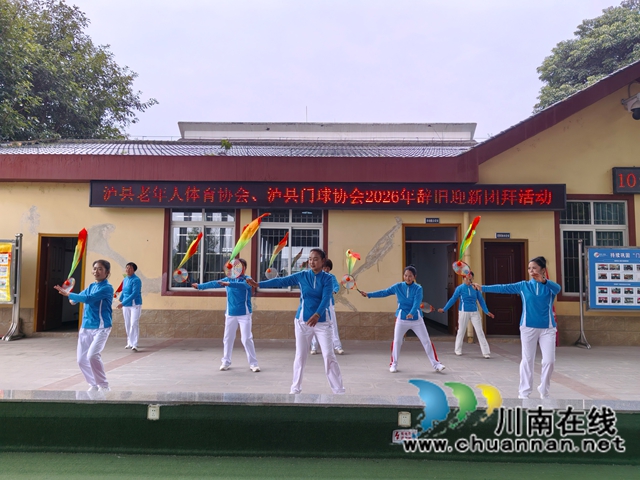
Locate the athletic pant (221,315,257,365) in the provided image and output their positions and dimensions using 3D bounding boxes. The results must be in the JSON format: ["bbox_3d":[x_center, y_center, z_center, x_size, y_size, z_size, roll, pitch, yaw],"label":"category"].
[{"bbox_3d":[-1.160,1.433,7.271,0.481,0.759,0.320,0,-4,10],"label":"athletic pant"}]

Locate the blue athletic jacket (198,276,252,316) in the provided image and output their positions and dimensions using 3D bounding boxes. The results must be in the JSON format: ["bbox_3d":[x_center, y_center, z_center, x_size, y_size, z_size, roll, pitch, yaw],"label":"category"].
[{"bbox_3d":[-1.359,0.807,7.235,0.687,0.575,0.400,0,-4,14],"label":"blue athletic jacket"}]

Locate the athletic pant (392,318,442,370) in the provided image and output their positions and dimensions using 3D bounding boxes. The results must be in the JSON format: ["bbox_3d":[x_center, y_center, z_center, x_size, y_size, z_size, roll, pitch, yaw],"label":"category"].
[{"bbox_3d":[1.424,1.511,7.381,0.708,0.762,0.340,0,-4,2],"label":"athletic pant"}]

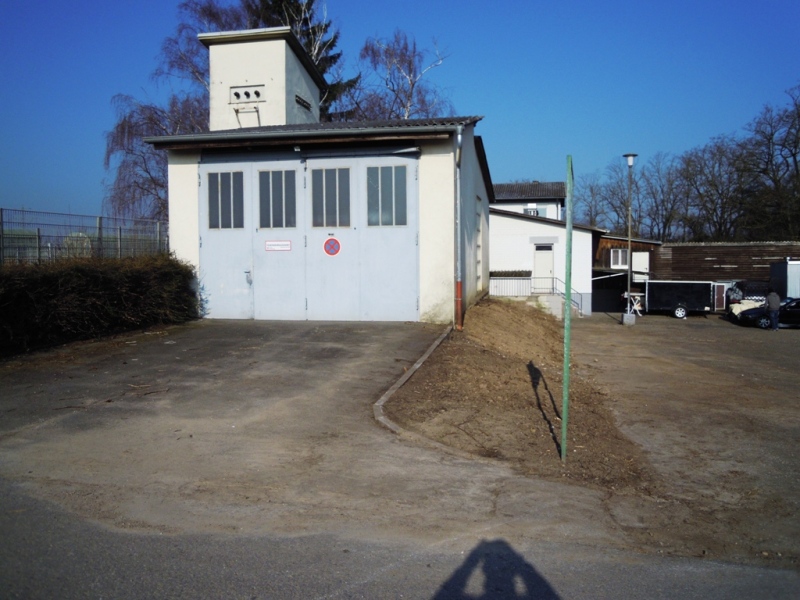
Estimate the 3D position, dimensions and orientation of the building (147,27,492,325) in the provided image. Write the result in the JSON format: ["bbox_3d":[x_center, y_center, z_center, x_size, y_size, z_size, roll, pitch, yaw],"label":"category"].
[{"bbox_3d":[-1.018,-3.442,20.673,7.430,7.320,12.900,0,3,11],"label":"building"}]

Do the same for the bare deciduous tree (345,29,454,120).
[{"bbox_3d":[-0.008,-6.926,32.729,5.497,13.183,5.497,0,2,0],"label":"bare deciduous tree"}]

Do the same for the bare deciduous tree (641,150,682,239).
[{"bbox_3d":[22.448,-6.393,55.777,3.562,12.190,3.562,0,2,0],"label":"bare deciduous tree"}]

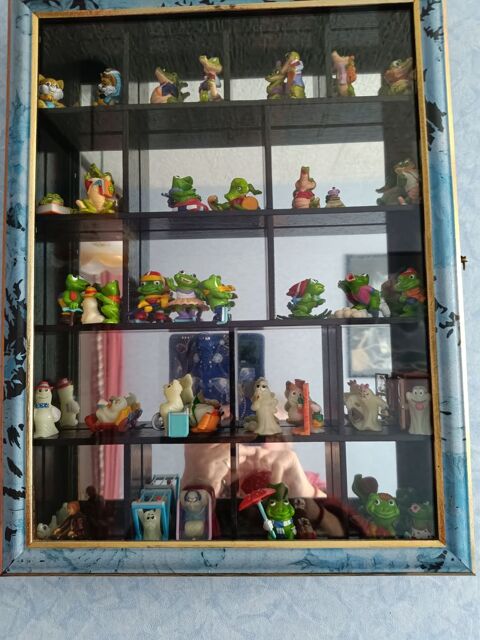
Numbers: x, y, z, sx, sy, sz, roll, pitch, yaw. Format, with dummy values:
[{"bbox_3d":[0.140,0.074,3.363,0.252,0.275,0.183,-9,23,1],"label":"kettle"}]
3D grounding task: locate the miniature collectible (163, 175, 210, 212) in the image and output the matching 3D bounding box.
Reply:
[{"bbox_3d":[-0.042,-0.096,0.344,0.032,0.031,0.021,0,-4,-13],"label":"miniature collectible"}]

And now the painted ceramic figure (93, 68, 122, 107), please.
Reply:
[{"bbox_3d":[-0.103,-0.179,0.345,0.020,0.033,0.019,1,-4,-29],"label":"painted ceramic figure"}]

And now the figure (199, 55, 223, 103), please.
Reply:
[{"bbox_3d":[-0.025,-0.189,0.357,0.019,0.043,0.023,-4,-5,37],"label":"figure"}]

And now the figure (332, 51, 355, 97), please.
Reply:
[{"bbox_3d":[0.080,-0.190,0.353,0.023,0.042,0.019,3,-5,-43],"label":"figure"}]

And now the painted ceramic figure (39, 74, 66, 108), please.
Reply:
[{"bbox_3d":[-0.154,-0.182,0.362,0.026,0.036,0.023,1,-4,-26],"label":"painted ceramic figure"}]

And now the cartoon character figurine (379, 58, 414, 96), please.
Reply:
[{"bbox_3d":[0.123,-0.187,0.347,0.024,0.036,0.020,-3,-4,24],"label":"cartoon character figurine"}]

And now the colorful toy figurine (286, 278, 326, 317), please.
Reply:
[{"bbox_3d":[0.051,-0.016,0.336,0.031,0.031,0.022,-3,-4,24],"label":"colorful toy figurine"}]

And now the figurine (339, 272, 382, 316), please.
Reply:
[{"bbox_3d":[0.090,-0.019,0.335,0.029,0.035,0.020,0,-4,-15],"label":"figurine"}]

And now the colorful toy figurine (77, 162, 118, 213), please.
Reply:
[{"bbox_3d":[-0.110,-0.100,0.346,0.030,0.041,0.024,-1,-4,2],"label":"colorful toy figurine"}]

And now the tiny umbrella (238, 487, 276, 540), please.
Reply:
[{"bbox_3d":[0.018,0.145,0.333,0.031,0.041,0.031,-27,-4,0],"label":"tiny umbrella"}]

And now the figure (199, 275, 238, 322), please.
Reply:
[{"bbox_3d":[-0.016,-0.015,0.338,0.028,0.037,0.022,-1,-4,5],"label":"figure"}]

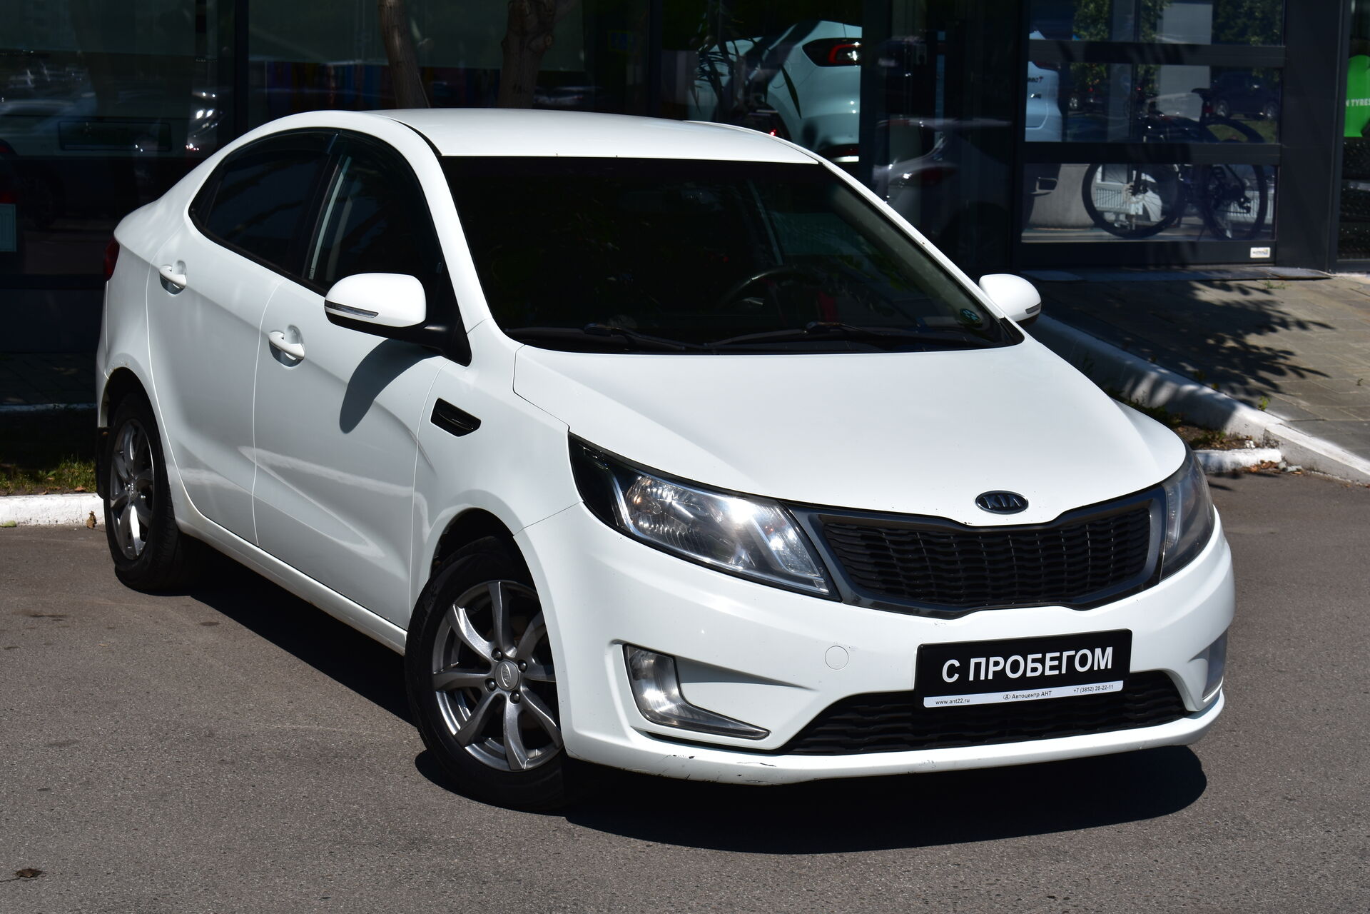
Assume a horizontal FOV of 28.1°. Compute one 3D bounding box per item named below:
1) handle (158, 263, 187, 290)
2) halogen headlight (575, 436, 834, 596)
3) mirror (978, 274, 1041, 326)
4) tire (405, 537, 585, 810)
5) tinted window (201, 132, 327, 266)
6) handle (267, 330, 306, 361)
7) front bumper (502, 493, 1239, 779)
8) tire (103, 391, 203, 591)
[{"bbox_3d":[-1.443,-0.504,7.698,0.050,0.055,0.210,-2,9,-28],"label":"handle"},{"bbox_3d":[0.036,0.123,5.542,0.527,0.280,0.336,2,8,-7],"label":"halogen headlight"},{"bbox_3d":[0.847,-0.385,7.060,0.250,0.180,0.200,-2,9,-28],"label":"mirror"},{"bbox_3d":[-0.356,0.467,5.951,0.615,0.615,0.200,9,10,38],"label":"tire"},{"bbox_3d":[-1.186,-0.714,7.573,0.090,0.410,1.060,19,1,-26],"label":"tinted window"},{"bbox_3d":[-1.012,-0.283,6.917,0.050,0.055,0.220,-2,9,-28],"label":"handle"},{"bbox_3d":[0.531,0.356,5.865,1.660,0.540,0.720,-2,9,-28],"label":"front bumper"},{"bbox_3d":[-1.590,0.091,8.179,0.200,0.615,0.615,-2,9,-28],"label":"tire"}]

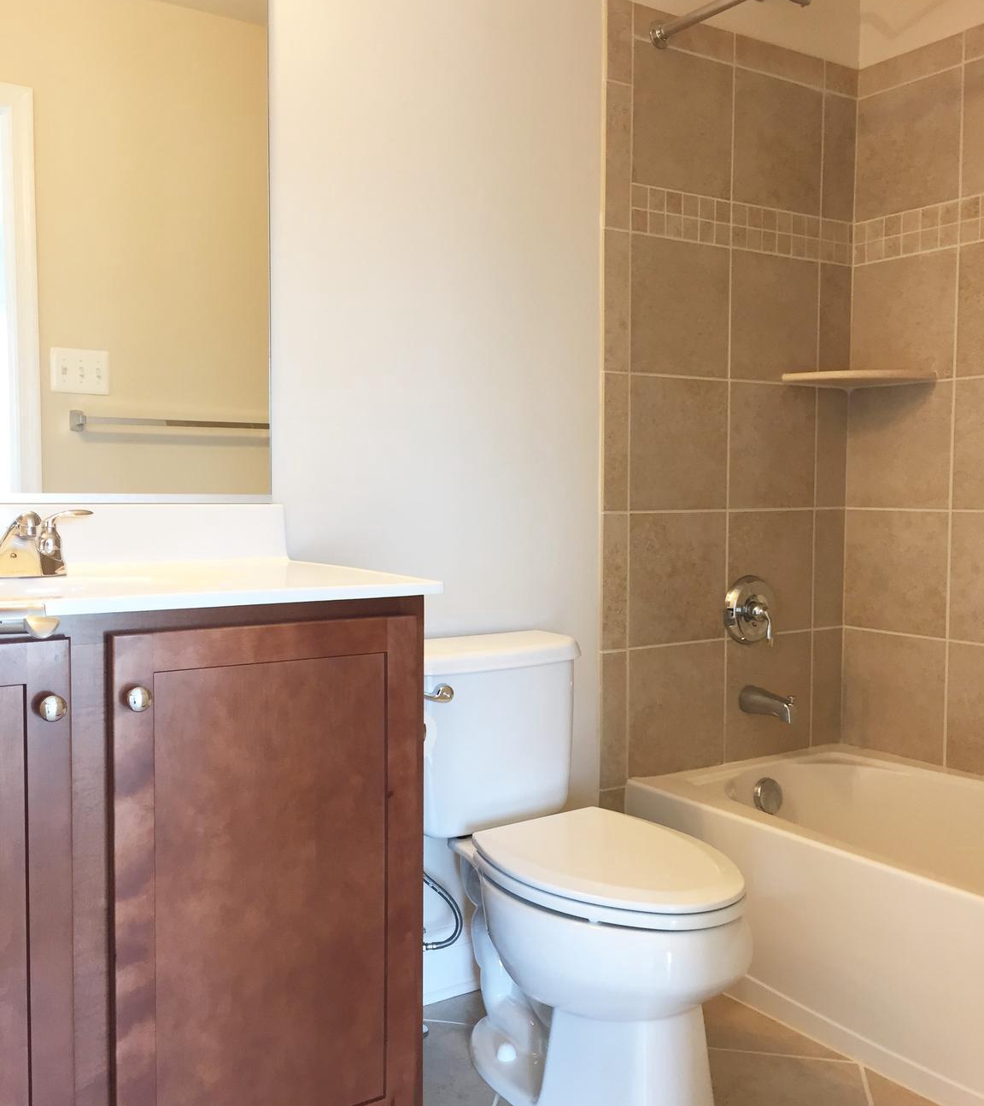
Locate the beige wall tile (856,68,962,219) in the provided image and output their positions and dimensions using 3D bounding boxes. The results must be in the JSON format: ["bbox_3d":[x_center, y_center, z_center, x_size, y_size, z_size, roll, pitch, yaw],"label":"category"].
[{"bbox_3d":[1.008,-0.979,2.664,0.010,0.305,0.296,-3,5,-33],"label":"beige wall tile"}]

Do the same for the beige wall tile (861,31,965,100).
[{"bbox_3d":[1.008,-1.169,2.651,0.010,0.071,0.296,-3,5,-33],"label":"beige wall tile"}]

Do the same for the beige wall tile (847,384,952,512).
[{"bbox_3d":[1.002,-0.259,2.700,0.010,0.302,0.295,-2,5,-33],"label":"beige wall tile"}]

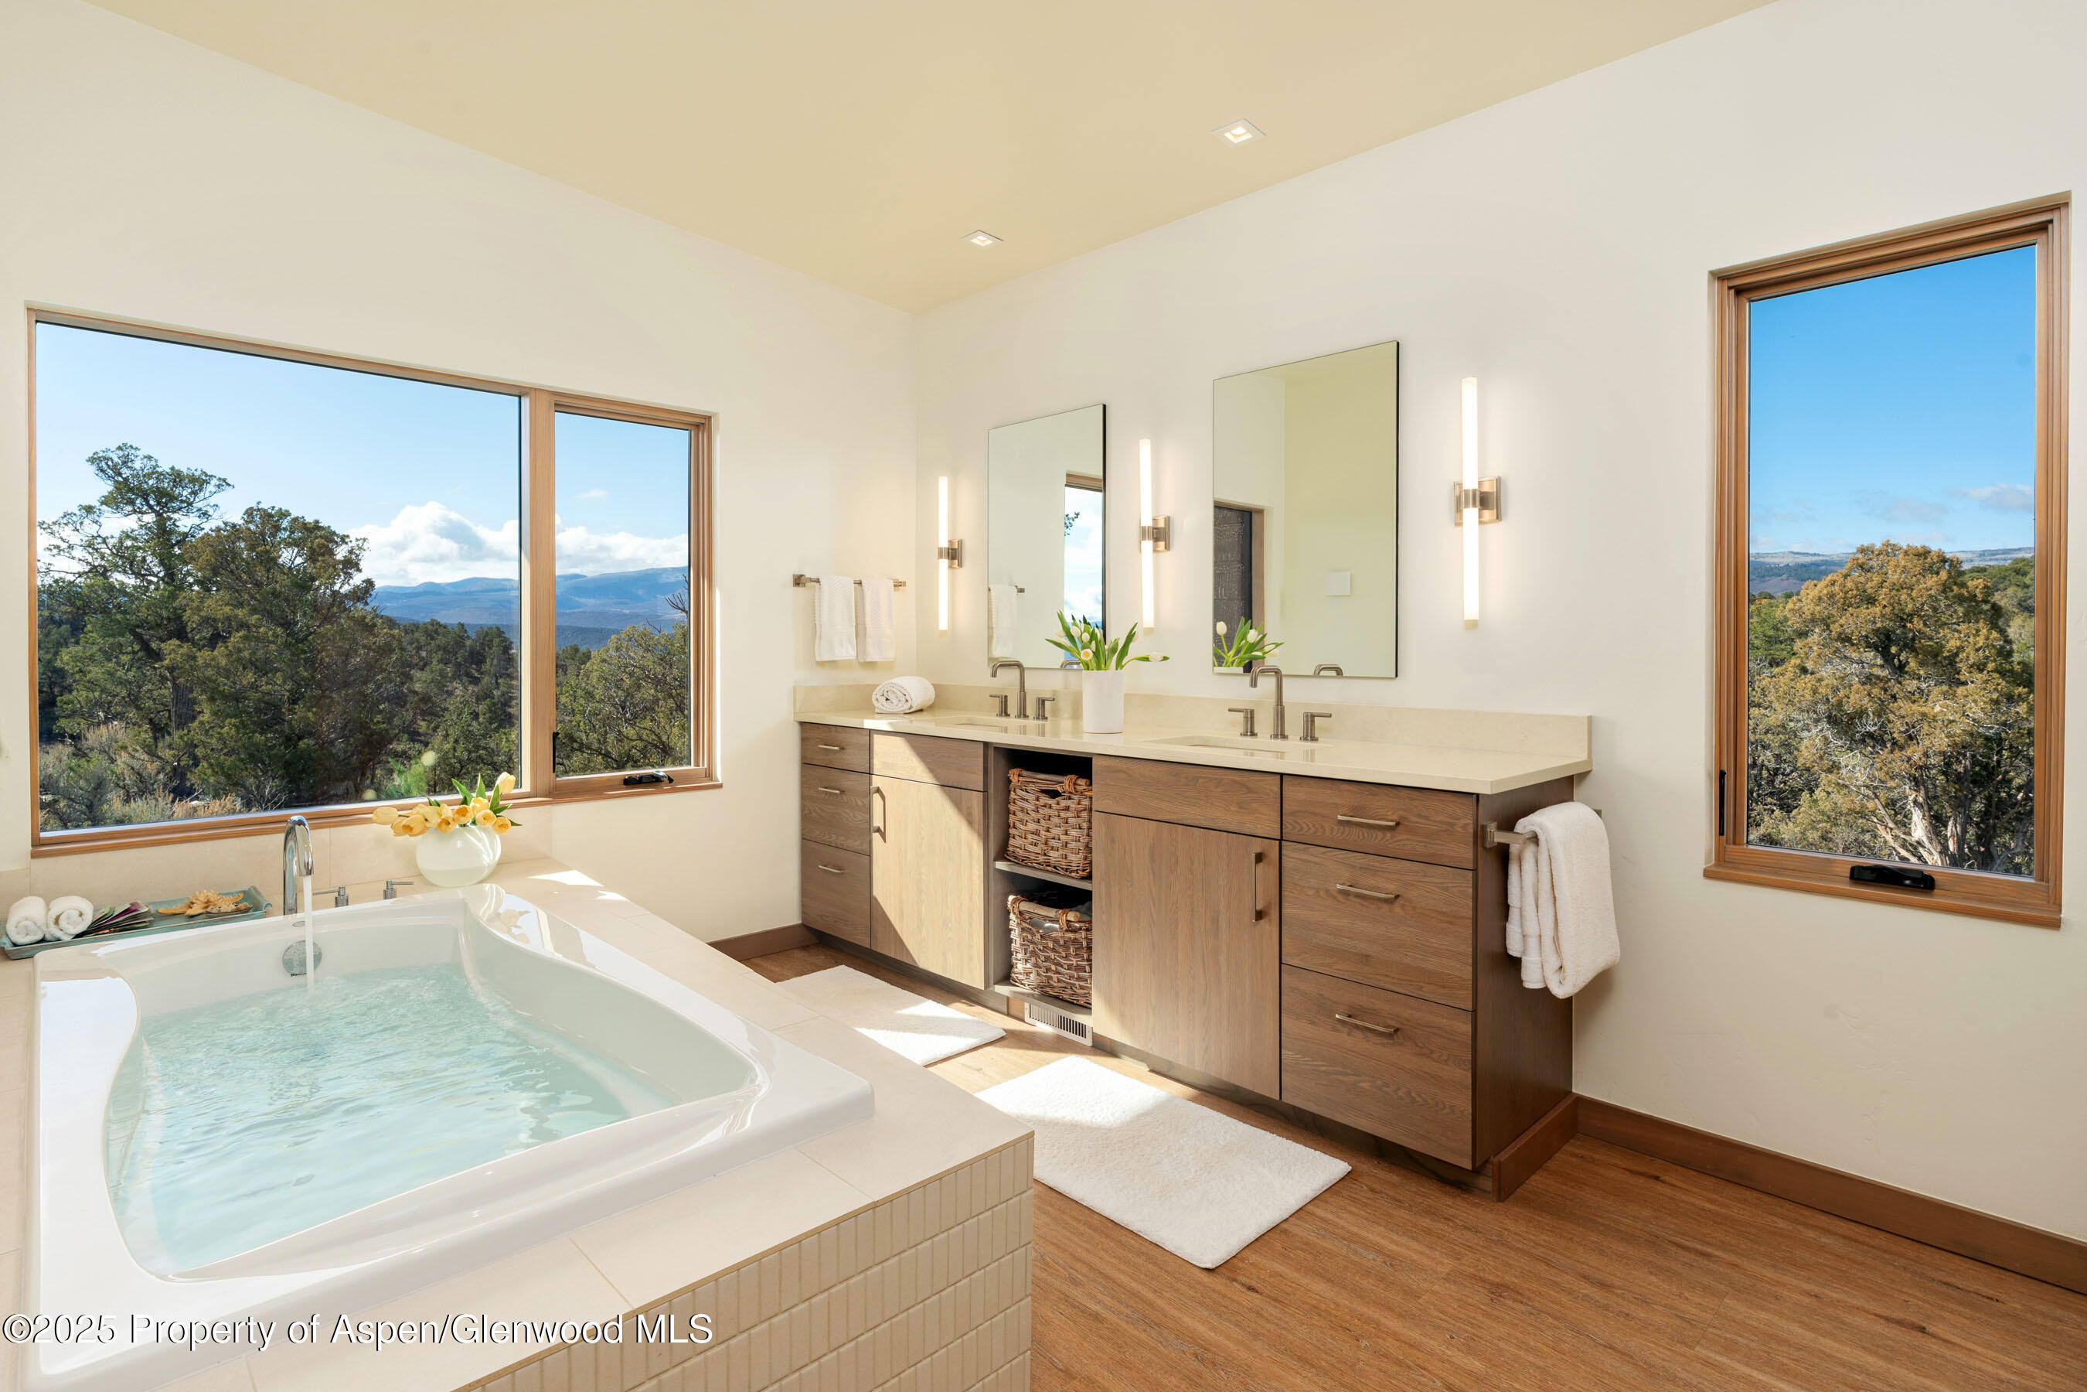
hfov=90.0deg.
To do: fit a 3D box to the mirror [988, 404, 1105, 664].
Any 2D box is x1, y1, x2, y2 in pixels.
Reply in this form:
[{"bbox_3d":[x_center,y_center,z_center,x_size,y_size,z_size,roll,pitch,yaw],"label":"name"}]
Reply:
[{"bbox_3d":[0.005,-0.547,3.784,0.025,0.900,0.595,-3,4,-44],"label":"mirror"}]

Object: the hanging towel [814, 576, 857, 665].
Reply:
[{"bbox_3d":[-0.809,-0.297,4.059,0.175,0.330,0.070,-2,3,-43],"label":"hanging towel"}]

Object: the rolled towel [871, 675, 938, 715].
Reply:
[{"bbox_3d":[-0.547,0.003,4.117,0.170,0.132,0.200,1,2,21],"label":"rolled towel"}]

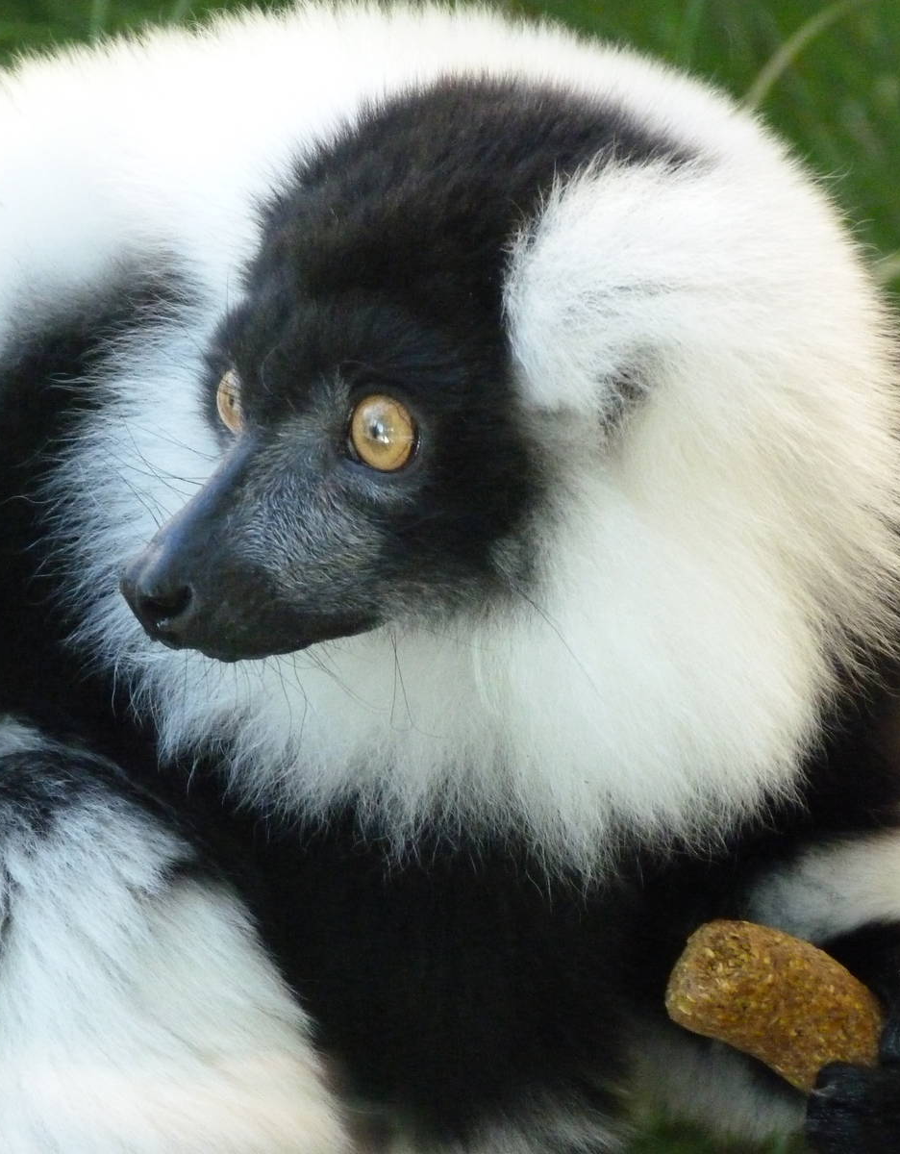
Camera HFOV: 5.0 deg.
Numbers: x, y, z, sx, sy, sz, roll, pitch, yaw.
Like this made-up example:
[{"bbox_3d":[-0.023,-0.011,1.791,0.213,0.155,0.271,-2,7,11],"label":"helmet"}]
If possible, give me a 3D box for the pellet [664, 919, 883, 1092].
[{"bbox_3d":[0.067,0.087,2.100,0.045,0.026,0.025,30,6,0],"label":"pellet"}]

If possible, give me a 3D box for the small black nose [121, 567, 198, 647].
[{"bbox_3d":[-0.059,0.006,2.070,0.012,0.015,0.014,-8,12,-38],"label":"small black nose"}]

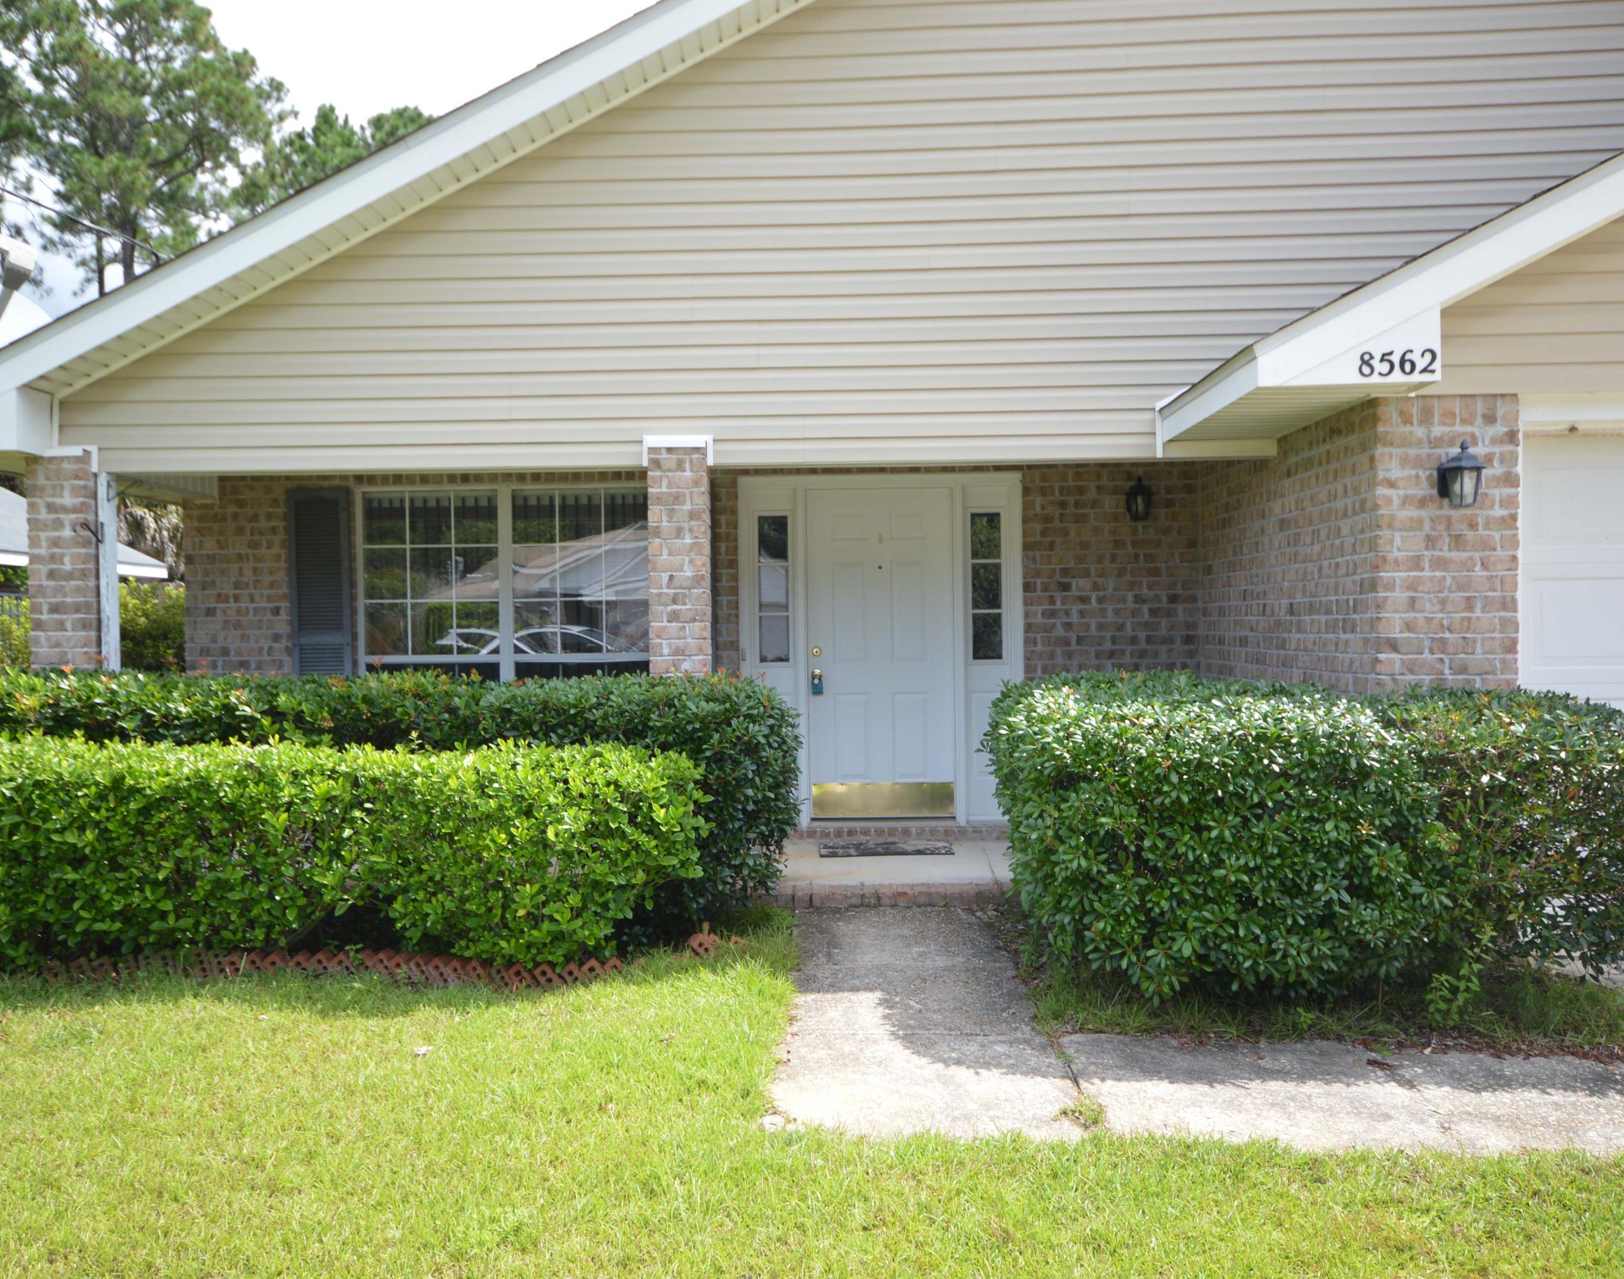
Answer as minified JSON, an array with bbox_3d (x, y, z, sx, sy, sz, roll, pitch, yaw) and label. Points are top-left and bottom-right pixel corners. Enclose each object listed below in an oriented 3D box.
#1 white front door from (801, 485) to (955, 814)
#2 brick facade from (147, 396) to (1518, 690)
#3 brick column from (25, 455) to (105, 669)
[{"bbox_3d":[0.423,0.082,7.821,0.914,2.020,0.060,-1,1,2],"label":"white front door"},{"bbox_3d":[-0.518,0.131,6.547,6.840,2.280,2.520,-1,1,2],"label":"brick facade"},{"bbox_3d":[-3.730,0.171,6.561,0.320,2.210,0.310,-1,1,2],"label":"brick column"}]

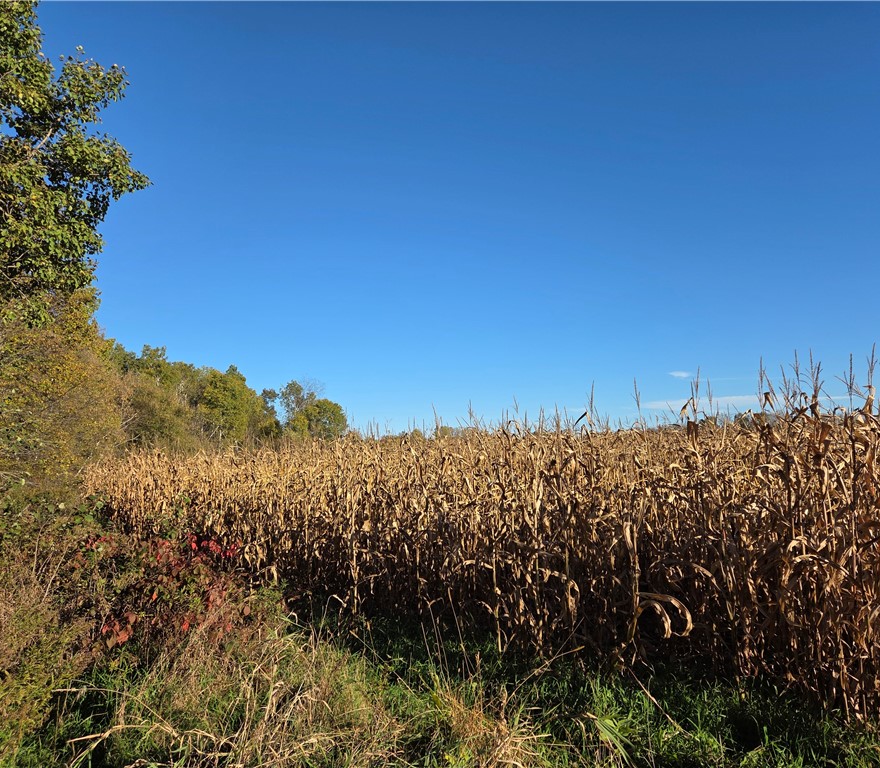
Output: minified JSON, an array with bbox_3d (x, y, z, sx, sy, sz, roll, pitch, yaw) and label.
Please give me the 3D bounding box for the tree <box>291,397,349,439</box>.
[{"bbox_3d":[-14.286,5.350,80.000,7.000,7.300,6.600,1,-6,-10],"label":"tree"}]

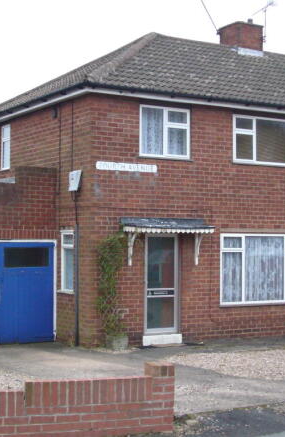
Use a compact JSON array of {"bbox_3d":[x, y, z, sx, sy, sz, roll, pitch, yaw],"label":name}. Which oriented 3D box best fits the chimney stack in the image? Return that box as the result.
[{"bbox_3d":[2.624,-4.713,21.747,0.830,0.789,0.816,1,-2,-32],"label":"chimney stack"}]

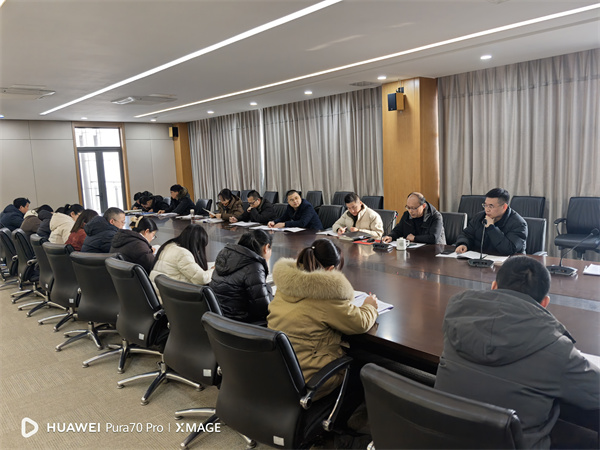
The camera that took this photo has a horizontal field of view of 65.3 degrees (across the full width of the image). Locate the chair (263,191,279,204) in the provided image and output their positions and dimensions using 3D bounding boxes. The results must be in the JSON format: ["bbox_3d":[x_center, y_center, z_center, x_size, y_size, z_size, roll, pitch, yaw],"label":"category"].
[{"bbox_3d":[-0.756,-0.204,10.044,0.630,0.955,0.620,-10,11,-44],"label":"chair"}]

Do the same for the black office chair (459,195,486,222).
[{"bbox_3d":[2.631,0.058,7.287,0.650,0.970,0.620,-9,10,-42],"label":"black office chair"}]

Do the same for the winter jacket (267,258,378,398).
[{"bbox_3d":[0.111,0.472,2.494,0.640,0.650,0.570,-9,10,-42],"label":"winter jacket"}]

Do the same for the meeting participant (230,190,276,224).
[{"bbox_3d":[-0.667,0.079,7.212,0.850,1.240,0.620,-9,10,-42],"label":"meeting participant"}]

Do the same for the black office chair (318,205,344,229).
[{"bbox_3d":[0.300,0.238,6.456,0.630,0.955,0.620,-10,11,-44],"label":"black office chair"}]

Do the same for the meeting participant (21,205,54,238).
[{"bbox_3d":[-3.528,0.317,6.590,0.570,1.190,0.820,5,11,44],"label":"meeting participant"}]

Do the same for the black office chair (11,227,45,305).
[{"bbox_3d":[-3.097,0.509,5.622,0.630,0.955,0.620,-10,11,-44],"label":"black office chair"}]

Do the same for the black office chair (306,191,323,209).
[{"bbox_3d":[0.151,-0.212,10.083,0.610,0.960,0.660,4,10,41],"label":"black office chair"}]

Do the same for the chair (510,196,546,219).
[{"bbox_3d":[3.020,0.124,6.364,0.630,0.955,0.620,-10,11,-44],"label":"chair"}]

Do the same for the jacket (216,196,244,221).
[{"bbox_3d":[-1.071,-0.170,7.661,0.550,0.620,0.520,-8,9,-37],"label":"jacket"}]

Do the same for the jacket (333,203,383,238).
[{"bbox_3d":[0.638,0.041,5.287,0.550,0.590,0.450,3,10,35],"label":"jacket"}]

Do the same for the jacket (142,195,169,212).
[{"bbox_3d":[-2.977,-0.342,9.765,0.550,0.600,0.580,-9,10,-42],"label":"jacket"}]

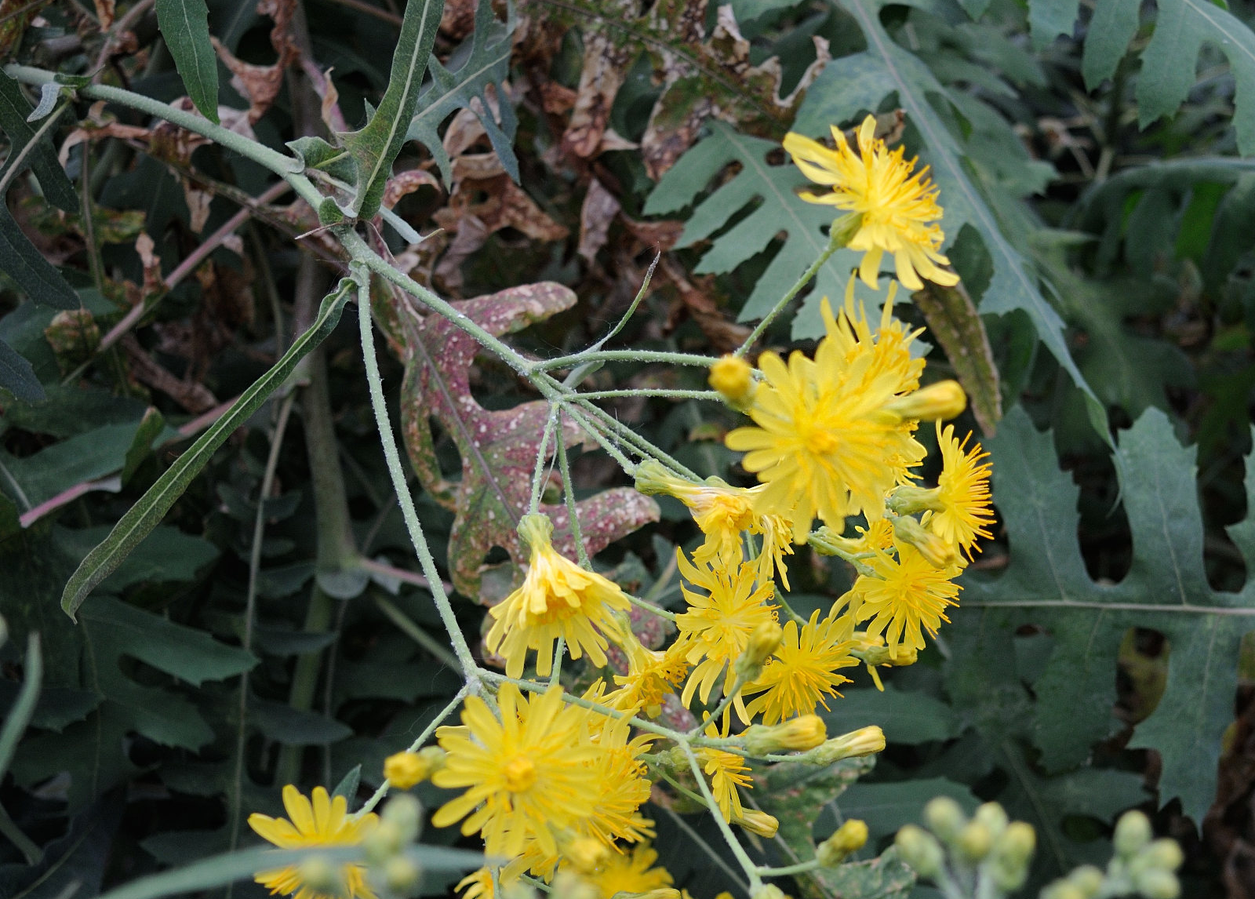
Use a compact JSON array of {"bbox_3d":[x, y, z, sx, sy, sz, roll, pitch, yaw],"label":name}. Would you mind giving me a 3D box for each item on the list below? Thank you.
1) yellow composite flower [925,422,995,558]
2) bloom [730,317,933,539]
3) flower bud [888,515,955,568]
[{"bbox_3d":[0.107,0.013,0.325,0.023,0.043,0.042,6,0,18],"label":"yellow composite flower"},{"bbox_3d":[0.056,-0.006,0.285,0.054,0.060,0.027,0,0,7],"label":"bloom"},{"bbox_3d":[0.061,0.019,0.210,0.016,0.007,0.007,35,0,14],"label":"flower bud"}]

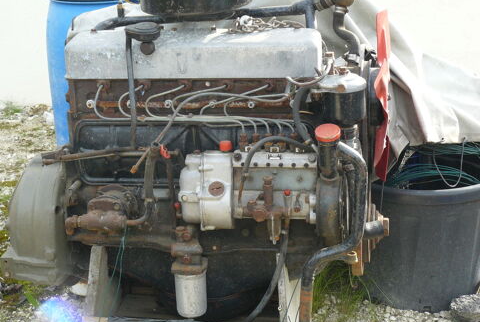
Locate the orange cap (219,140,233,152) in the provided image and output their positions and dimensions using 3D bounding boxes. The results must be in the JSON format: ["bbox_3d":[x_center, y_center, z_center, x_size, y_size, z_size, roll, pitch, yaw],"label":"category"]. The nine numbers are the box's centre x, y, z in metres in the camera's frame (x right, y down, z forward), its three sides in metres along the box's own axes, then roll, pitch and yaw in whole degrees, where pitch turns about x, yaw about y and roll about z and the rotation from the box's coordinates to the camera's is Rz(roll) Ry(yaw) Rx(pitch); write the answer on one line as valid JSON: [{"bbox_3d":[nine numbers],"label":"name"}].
[{"bbox_3d":[-0.039,-0.042,2.518,0.034,0.025,0.034,0,17,0],"label":"orange cap"}]

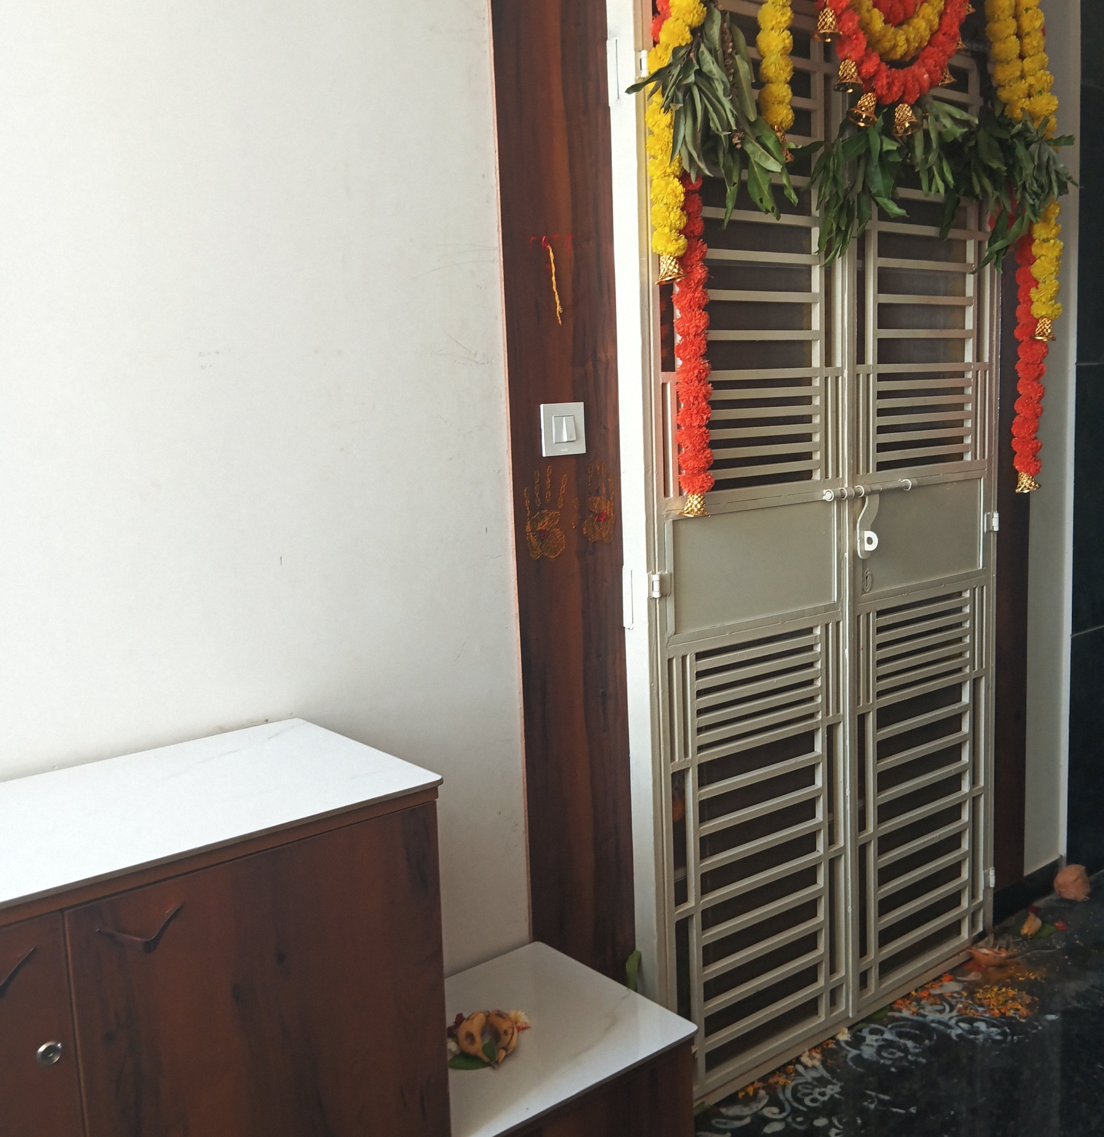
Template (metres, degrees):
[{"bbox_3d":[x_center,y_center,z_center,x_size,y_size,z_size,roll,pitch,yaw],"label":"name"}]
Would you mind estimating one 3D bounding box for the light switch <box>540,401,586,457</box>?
[{"bbox_3d":[0.021,-0.240,2.053,0.089,0.089,0.012,-9,10,-37],"label":"light switch"}]

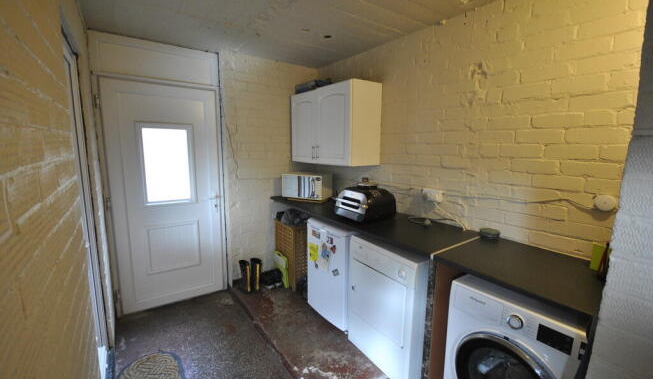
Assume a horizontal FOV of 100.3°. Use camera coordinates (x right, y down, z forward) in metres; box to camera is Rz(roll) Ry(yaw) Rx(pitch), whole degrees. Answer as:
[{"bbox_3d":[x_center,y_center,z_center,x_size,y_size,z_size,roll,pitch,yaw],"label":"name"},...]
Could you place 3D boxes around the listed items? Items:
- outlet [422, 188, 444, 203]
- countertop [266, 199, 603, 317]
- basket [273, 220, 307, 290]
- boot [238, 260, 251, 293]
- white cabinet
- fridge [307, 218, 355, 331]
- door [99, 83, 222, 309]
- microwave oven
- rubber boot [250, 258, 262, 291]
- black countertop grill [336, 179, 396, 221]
[{"bbox_3d":[0.799,0.045,2.041,0.040,0.087,0.147,-5,10,-35],"label":"outlet"},{"bbox_3d":[0.410,0.249,2.116,0.617,0.038,2.669,-5,10,-35],"label":"countertop"},{"bbox_3d":[-0.308,0.685,3.043,0.350,0.655,0.450,-5,10,-35],"label":"basket"},{"bbox_3d":[-0.858,0.860,2.824,0.105,0.345,0.260,-3,9,-25],"label":"boot"},{"bbox_3d":[0.056,-0.622,2.751,0.342,0.711,1.010,-5,10,-35],"label":"white cabinet"},{"bbox_3d":[0.227,0.701,2.429,0.560,0.843,0.550,-5,10,-35],"label":"fridge"},{"bbox_3d":[-1.411,0.086,2.469,0.840,1.973,0.060,-5,10,-35],"label":"door"},{"bbox_3d":[-0.197,-0.039,2.933,0.456,0.246,0.296,4,9,22],"label":"microwave oven"},{"bbox_3d":[-0.751,0.855,2.869,0.105,0.345,0.260,-2,9,-21],"label":"rubber boot"},{"bbox_3d":[0.329,0.080,2.252,0.410,0.280,0.315,-8,13,-43],"label":"black countertop grill"}]

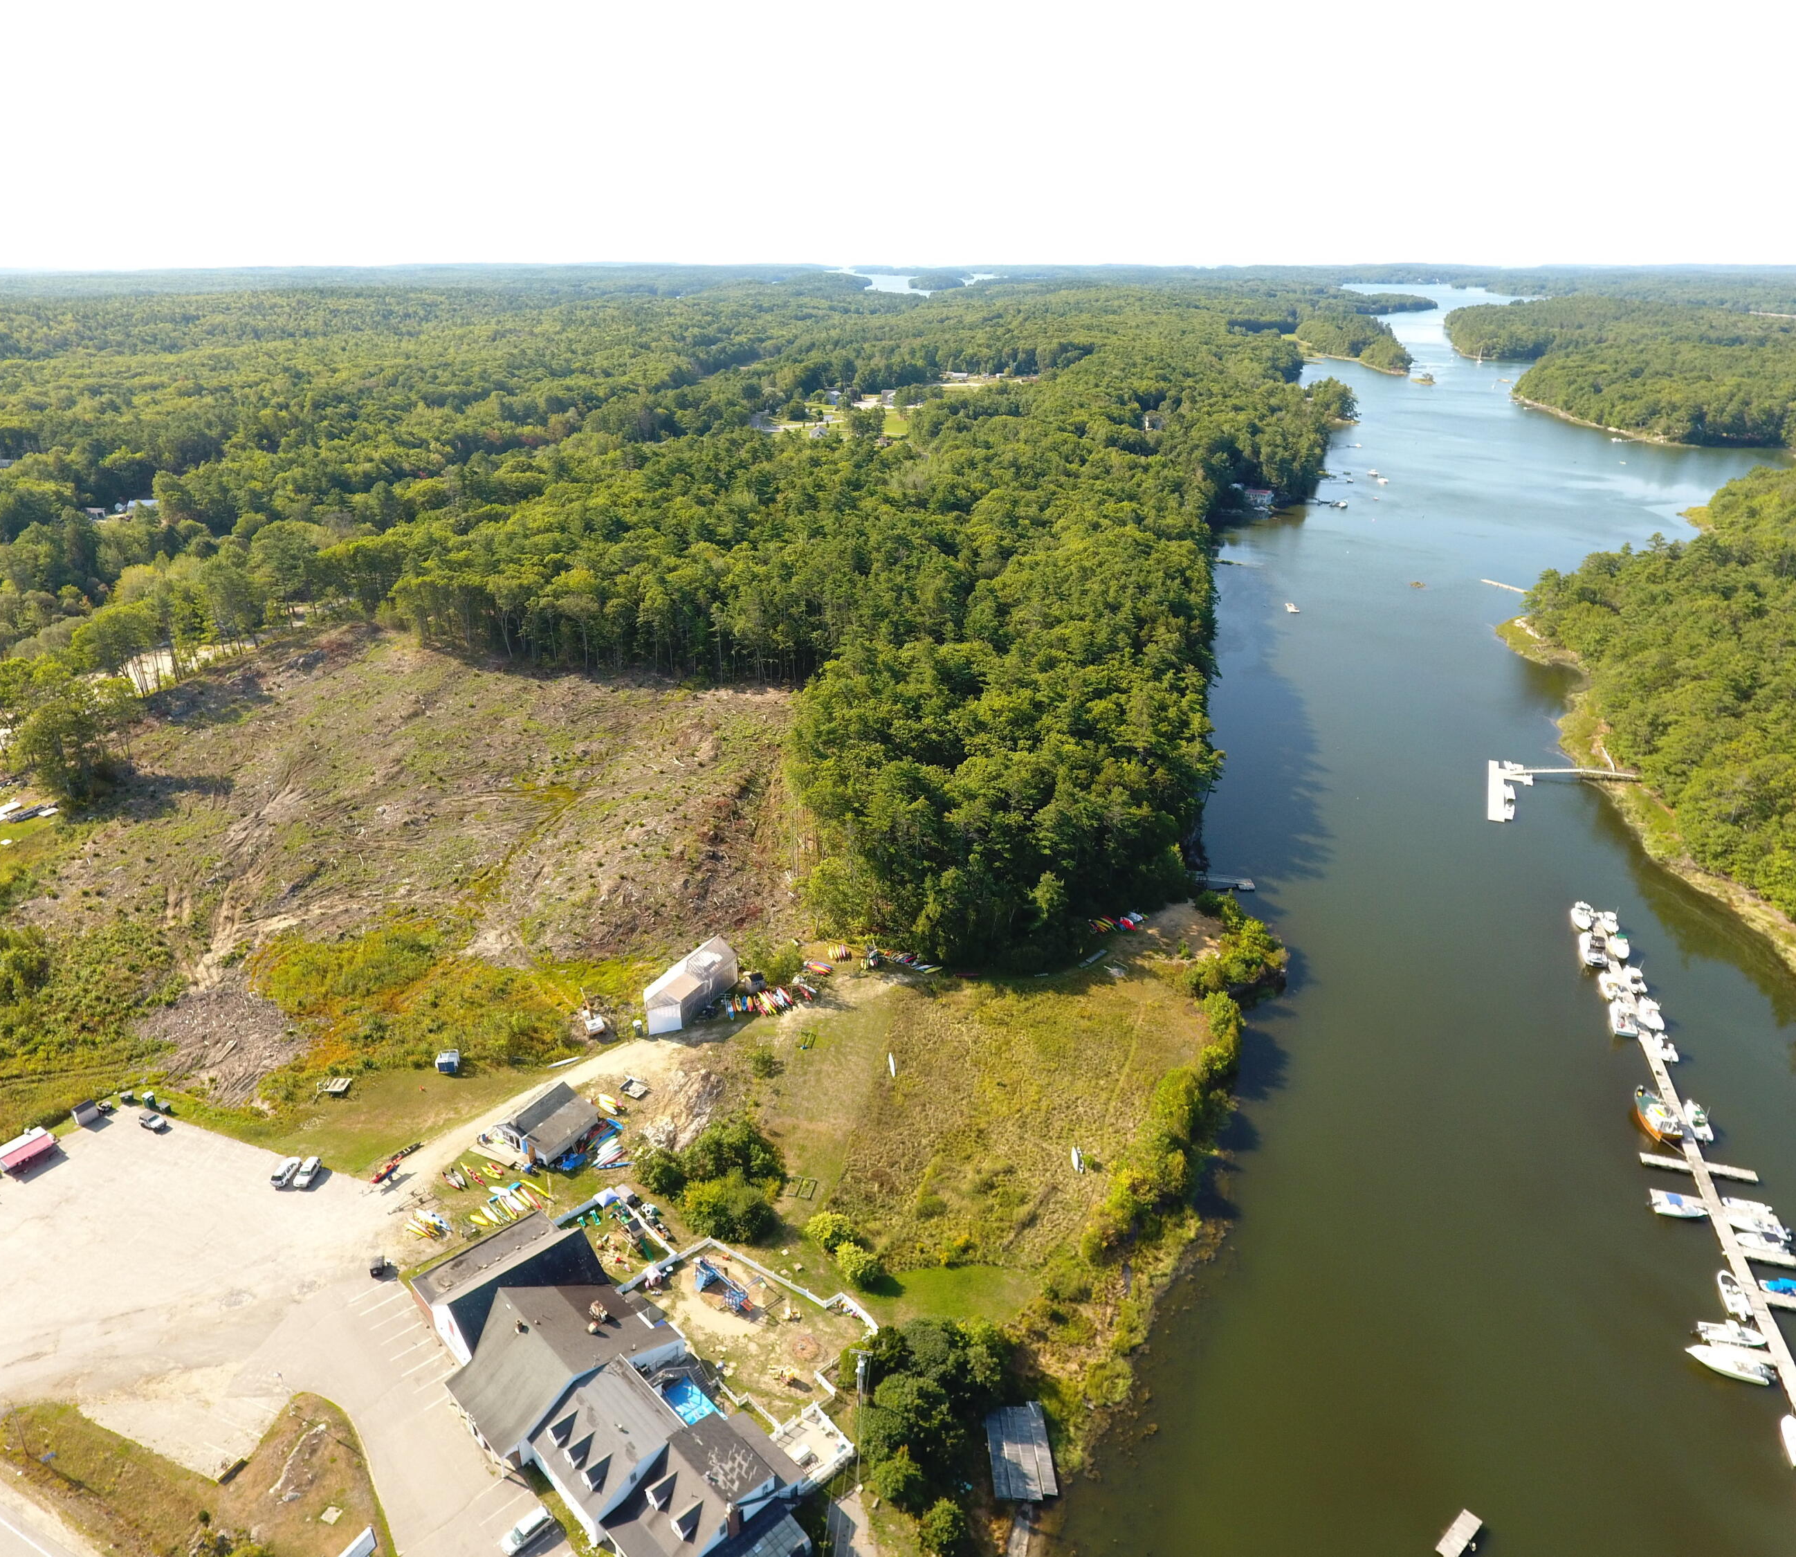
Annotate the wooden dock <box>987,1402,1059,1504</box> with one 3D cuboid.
[{"bbox_3d":[12.930,71.310,126.830,6.300,0.900,11.000,-1,23,-3],"label":"wooden dock"}]

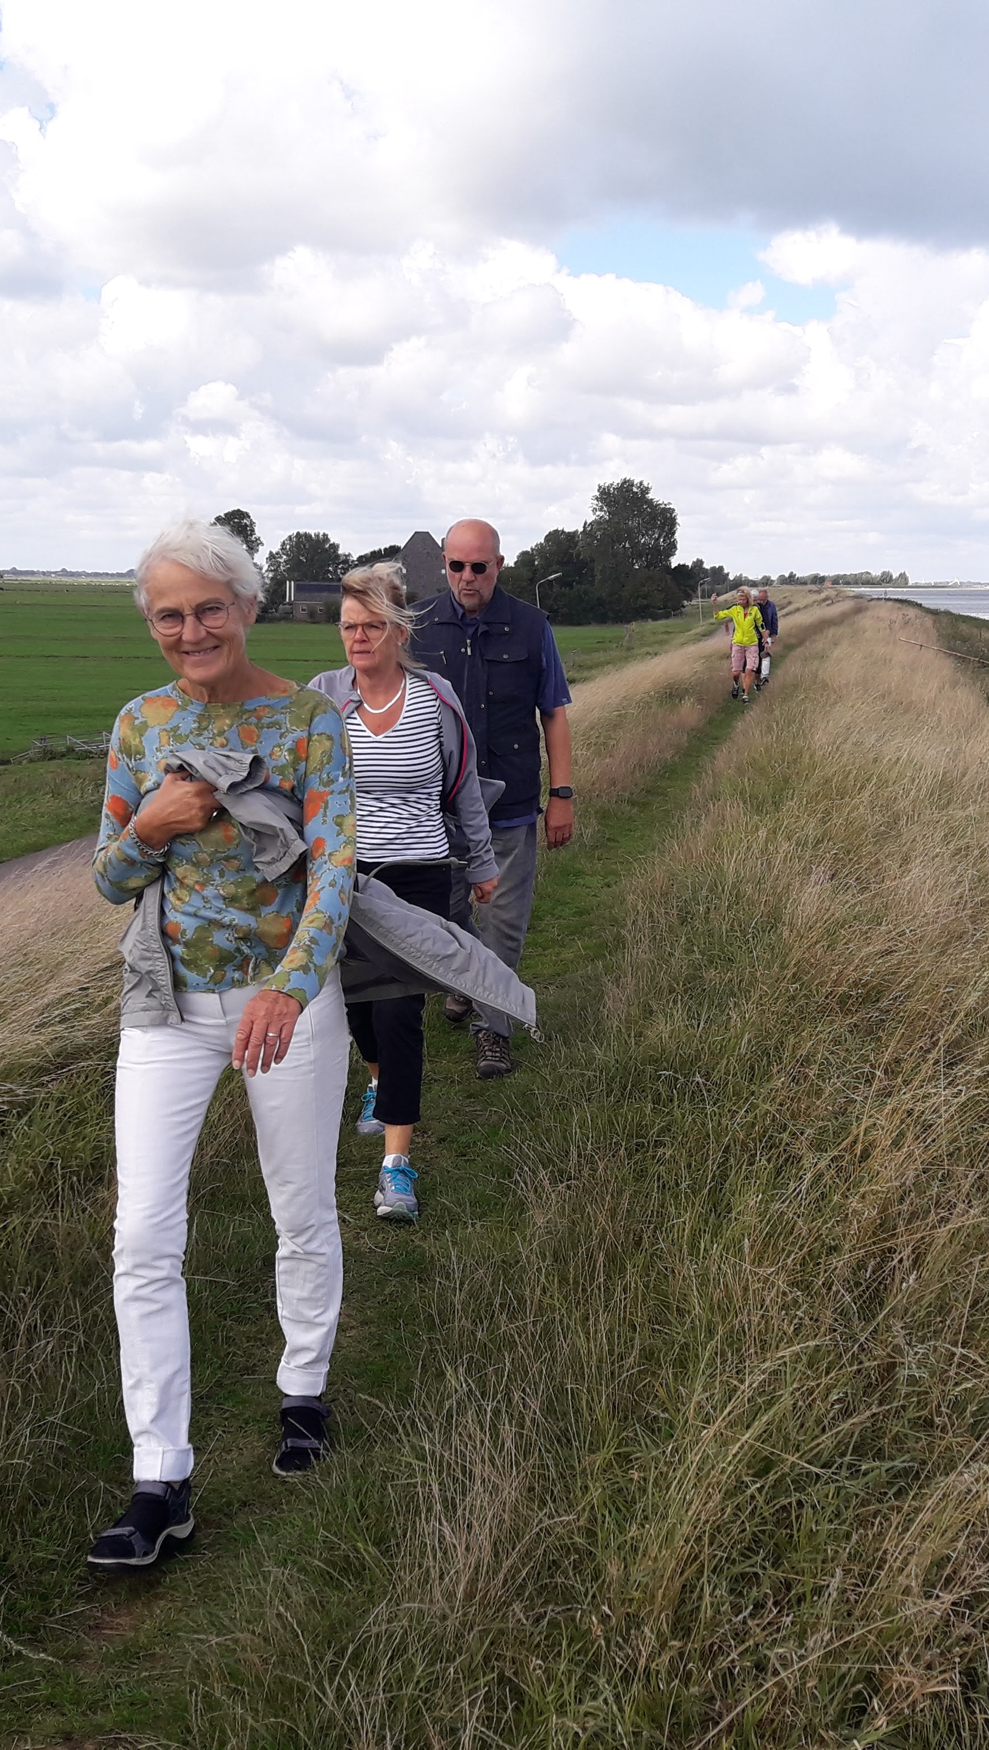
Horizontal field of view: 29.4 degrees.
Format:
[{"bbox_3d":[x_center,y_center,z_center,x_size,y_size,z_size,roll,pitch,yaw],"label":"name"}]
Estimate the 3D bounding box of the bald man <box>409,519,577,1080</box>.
[{"bbox_3d":[-0.048,-0.267,6.264,0.600,1.790,0.620,2,9,9],"label":"bald man"}]

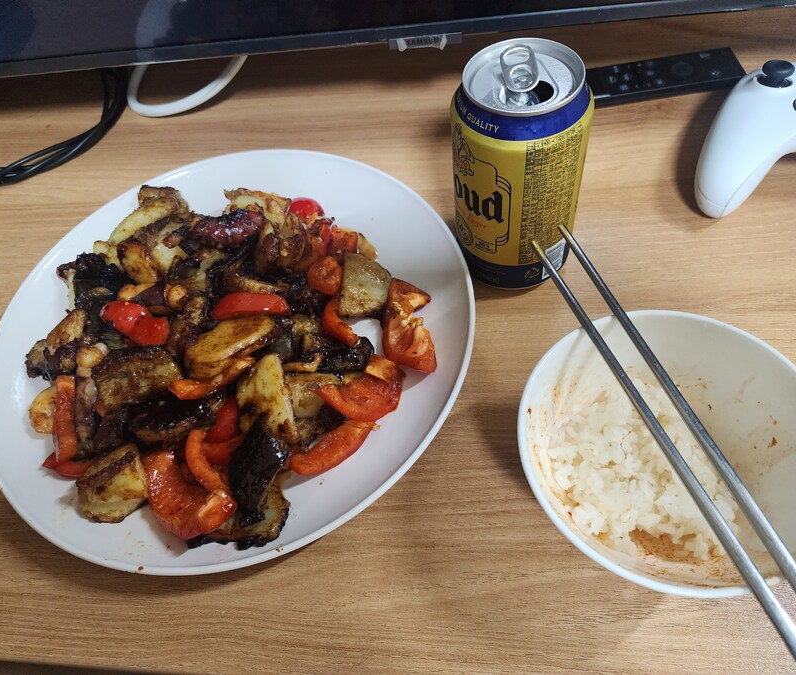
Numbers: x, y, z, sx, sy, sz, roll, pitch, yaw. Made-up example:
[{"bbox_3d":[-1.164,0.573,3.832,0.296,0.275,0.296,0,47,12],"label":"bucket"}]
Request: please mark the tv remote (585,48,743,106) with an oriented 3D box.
[{"bbox_3d":[0.165,-0.179,0.427,0.148,0.013,0.035,-8,56,3],"label":"tv remote"}]

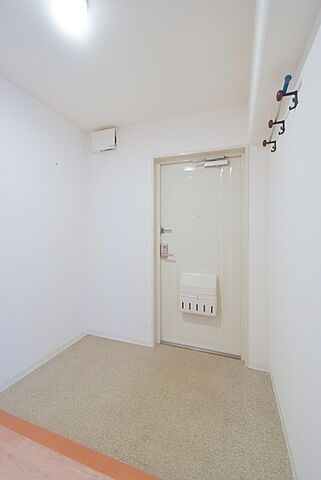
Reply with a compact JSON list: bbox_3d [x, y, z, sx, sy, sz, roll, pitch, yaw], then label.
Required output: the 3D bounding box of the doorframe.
[{"bbox_3d":[0.378,0.156,2.008,0.926,2.018,0.150,1,2,20],"label":"doorframe"}]

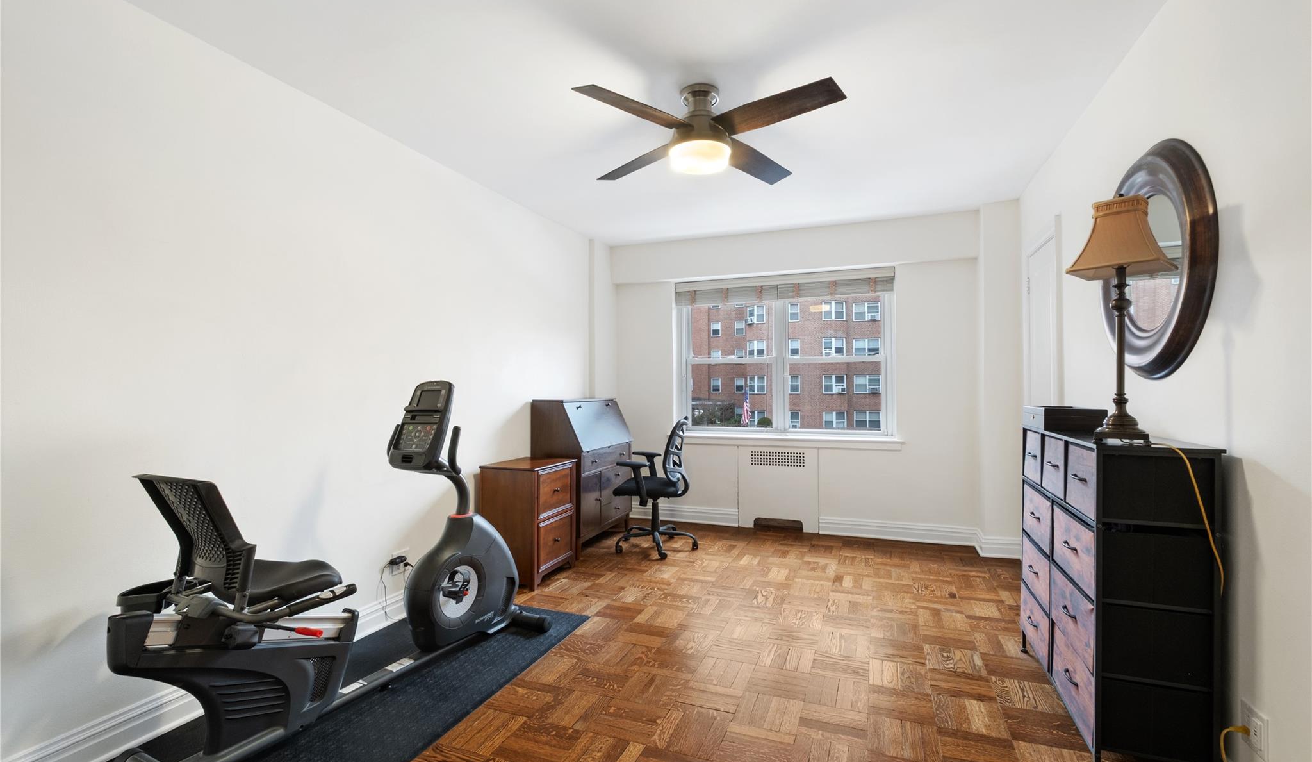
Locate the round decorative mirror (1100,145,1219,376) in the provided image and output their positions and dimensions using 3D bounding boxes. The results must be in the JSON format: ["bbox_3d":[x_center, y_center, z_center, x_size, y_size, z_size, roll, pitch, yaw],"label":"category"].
[{"bbox_3d":[1.801,-0.430,2.005,0.061,0.815,0.815,0,-1,23],"label":"round decorative mirror"}]

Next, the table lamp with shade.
[{"bbox_3d":[1.490,-0.200,1.750,0.227,0.797,0.227,0,-1,-38],"label":"table lamp with shade"}]

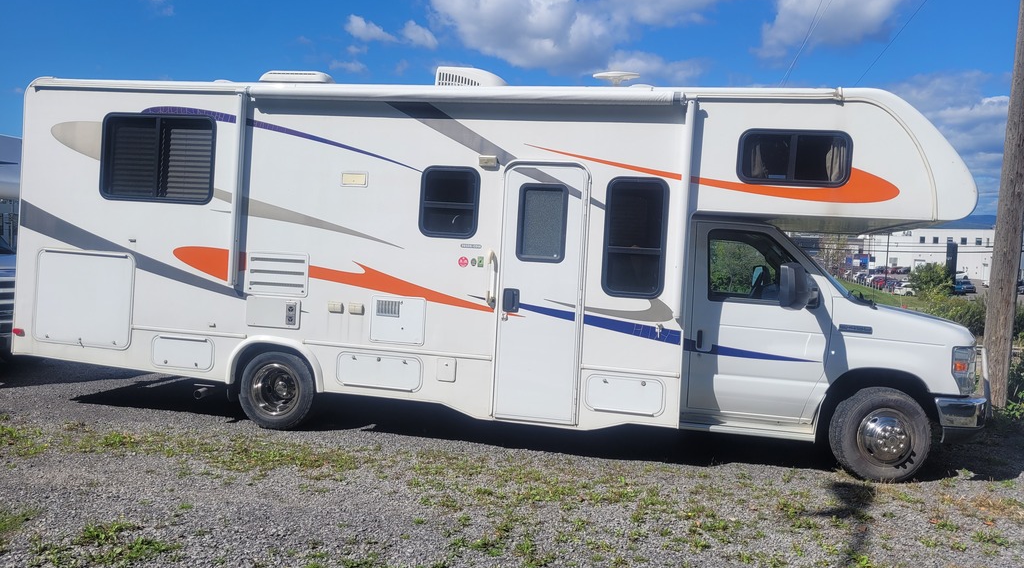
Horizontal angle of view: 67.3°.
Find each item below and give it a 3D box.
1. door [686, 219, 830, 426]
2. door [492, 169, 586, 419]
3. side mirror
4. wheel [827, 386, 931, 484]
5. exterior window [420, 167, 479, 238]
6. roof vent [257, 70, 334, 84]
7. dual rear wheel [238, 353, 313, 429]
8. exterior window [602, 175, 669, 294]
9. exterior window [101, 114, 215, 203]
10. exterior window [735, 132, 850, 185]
[{"bbox_3d":[1.964,0.297,6.059,1.052,1.536,0.200,4,1,12],"label":"door"},{"bbox_3d":[0.231,0.071,6.089,0.684,2.058,0.070,4,1,12],"label":"door"},{"bbox_3d":[2.127,0.019,5.770,0.190,0.335,0.240,4,1,12],"label":"side mirror"},{"bbox_3d":[2.830,1.140,5.933,0.720,0.720,0.240,4,1,2],"label":"wheel"},{"bbox_3d":[-0.500,-0.659,6.232,0.491,0.582,0.050,4,1,12],"label":"exterior window"},{"bbox_3d":[-1.943,-1.831,6.928,0.600,0.170,0.320,4,1,12],"label":"roof vent"},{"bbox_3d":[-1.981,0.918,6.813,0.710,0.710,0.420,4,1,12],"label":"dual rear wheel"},{"bbox_3d":[0.952,-0.354,5.934,0.485,0.931,0.050,4,1,12],"label":"exterior window"},{"bbox_3d":[-3.110,-1.102,6.768,1.127,0.775,0.050,4,1,12],"label":"exterior window"},{"bbox_3d":[2.091,-0.931,5.697,0.805,0.417,0.050,4,1,12],"label":"exterior window"}]

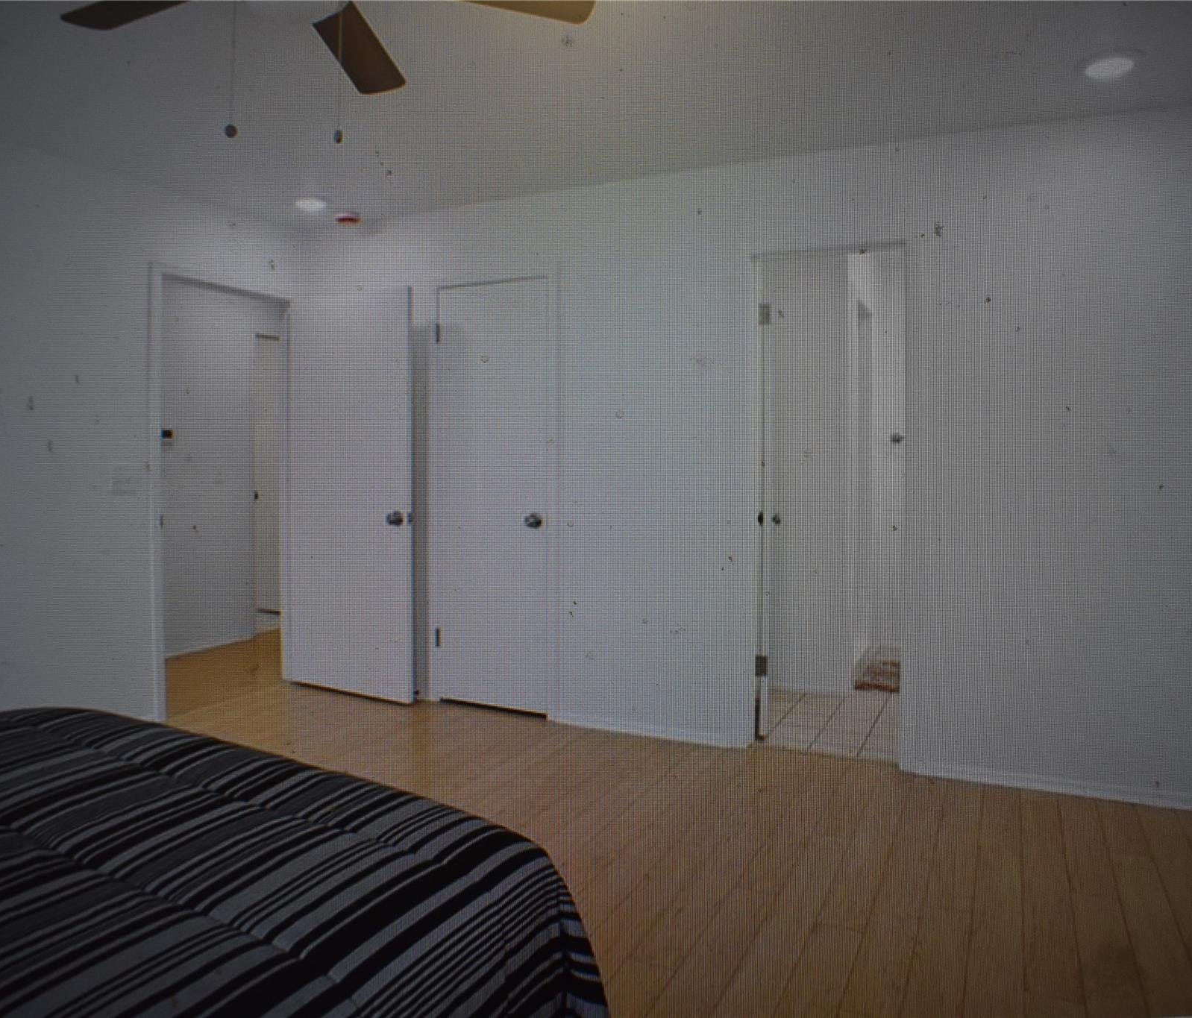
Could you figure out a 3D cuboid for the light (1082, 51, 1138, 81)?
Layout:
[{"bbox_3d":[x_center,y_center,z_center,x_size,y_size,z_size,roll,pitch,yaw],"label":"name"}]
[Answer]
[{"bbox_3d":[1.633,-1.403,3.638,0.180,0.020,0.180,1,2,29],"label":"light"}]

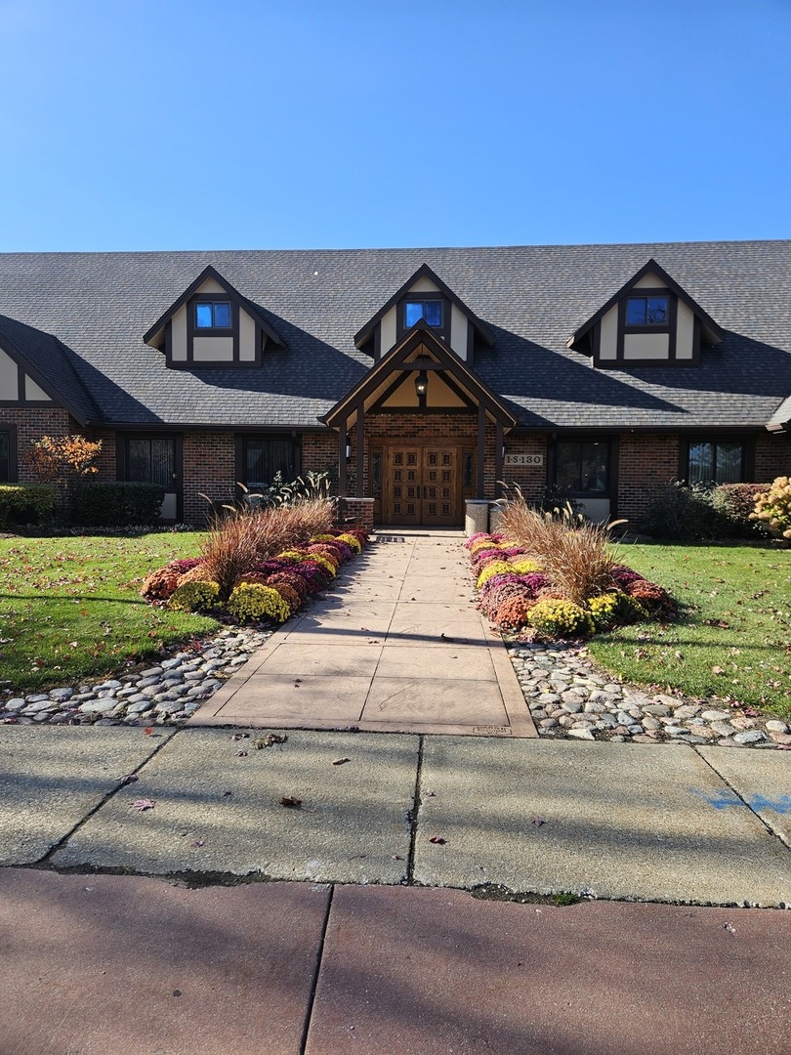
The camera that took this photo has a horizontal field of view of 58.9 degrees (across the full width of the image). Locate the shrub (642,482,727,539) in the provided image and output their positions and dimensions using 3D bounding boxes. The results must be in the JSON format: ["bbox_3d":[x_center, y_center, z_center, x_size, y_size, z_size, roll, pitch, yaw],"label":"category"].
[{"bbox_3d":[6.930,-0.400,16.900,1.900,1.380,1.600,1,3,6],"label":"shrub"}]

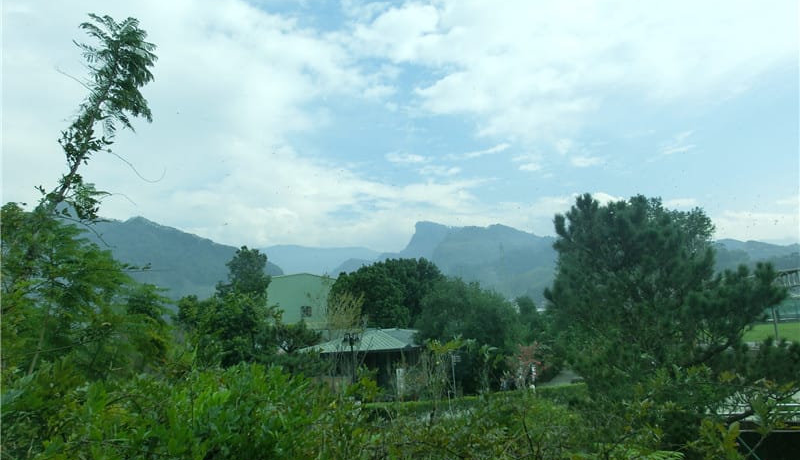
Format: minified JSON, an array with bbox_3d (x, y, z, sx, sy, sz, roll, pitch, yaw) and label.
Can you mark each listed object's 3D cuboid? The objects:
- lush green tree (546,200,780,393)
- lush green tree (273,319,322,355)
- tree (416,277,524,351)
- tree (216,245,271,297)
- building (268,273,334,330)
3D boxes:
[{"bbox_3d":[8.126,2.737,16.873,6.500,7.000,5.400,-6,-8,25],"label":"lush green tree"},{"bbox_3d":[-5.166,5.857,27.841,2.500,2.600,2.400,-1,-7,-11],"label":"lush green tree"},{"bbox_3d":[4.283,6.272,33.103,6.200,6.500,5.600,-3,-7,6],"label":"tree"},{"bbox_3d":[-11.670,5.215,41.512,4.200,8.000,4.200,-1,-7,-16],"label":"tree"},{"bbox_3d":[-14.784,11.505,75.682,11.500,10.000,12.000,1,-8,-30],"label":"building"}]

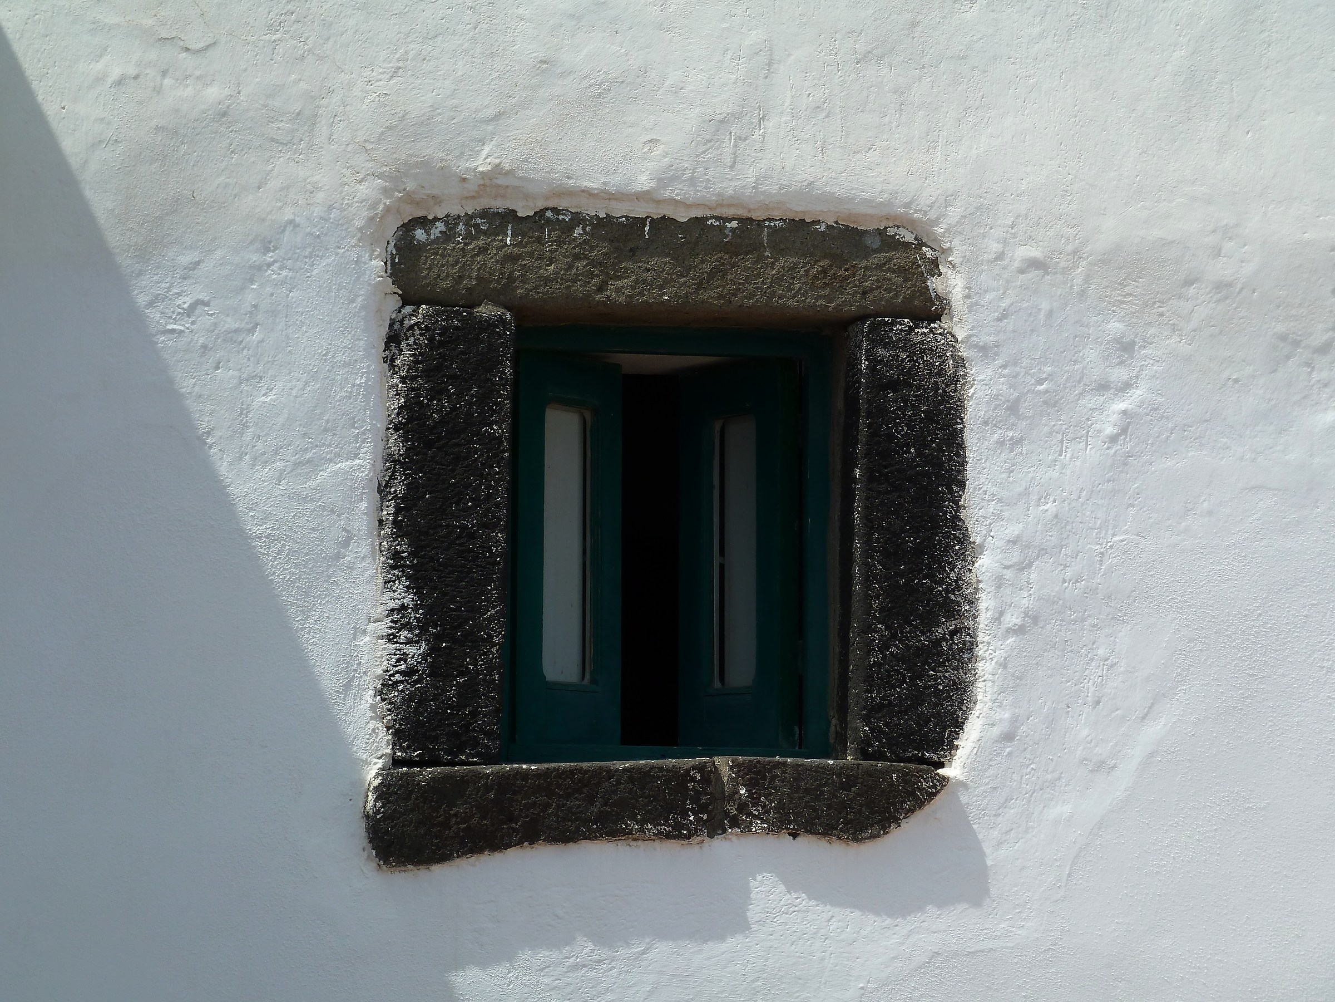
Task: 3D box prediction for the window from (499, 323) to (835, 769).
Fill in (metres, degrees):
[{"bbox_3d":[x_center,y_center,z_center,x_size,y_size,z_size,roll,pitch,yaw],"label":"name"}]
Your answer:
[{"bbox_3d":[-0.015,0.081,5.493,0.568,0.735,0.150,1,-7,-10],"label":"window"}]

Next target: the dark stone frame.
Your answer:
[{"bbox_3d":[-0.003,0.075,5.298,0.992,1.050,0.200,1,-7,-10],"label":"dark stone frame"}]

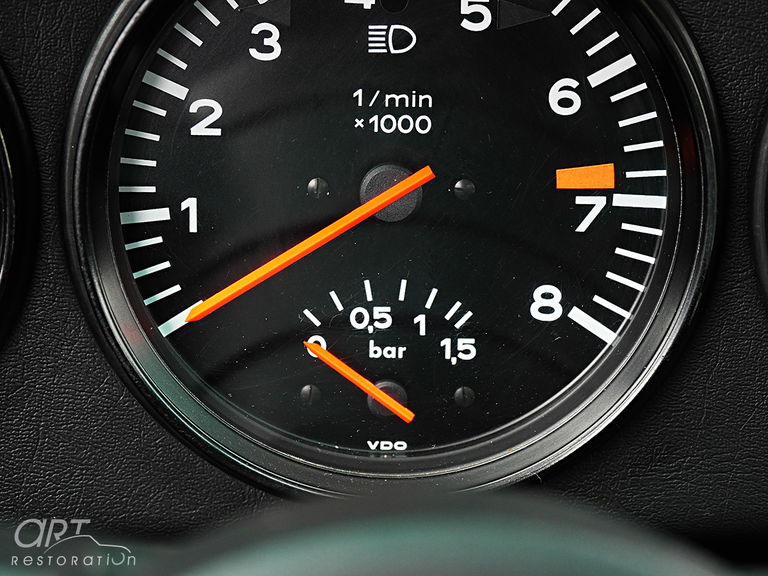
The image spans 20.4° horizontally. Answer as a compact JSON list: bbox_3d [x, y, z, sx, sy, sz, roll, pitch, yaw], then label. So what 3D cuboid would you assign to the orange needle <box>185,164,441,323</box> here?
[{"bbox_3d":[-0.015,-0.008,0.421,0.058,0.003,0.002,-31,13,7],"label":"orange needle"}]

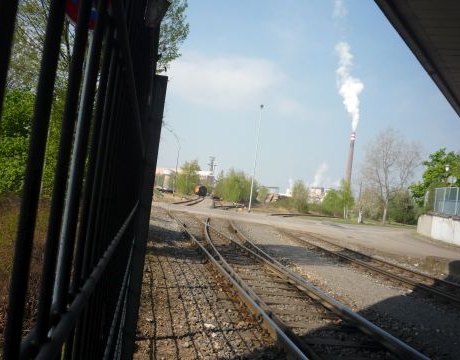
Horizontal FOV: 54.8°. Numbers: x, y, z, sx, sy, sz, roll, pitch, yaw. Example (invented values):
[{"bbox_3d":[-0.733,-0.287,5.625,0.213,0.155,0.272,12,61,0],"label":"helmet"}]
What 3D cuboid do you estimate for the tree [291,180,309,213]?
[{"bbox_3d":[11.521,2.759,72.000,2.900,5.300,2.900,6,-2,9],"label":"tree"}]

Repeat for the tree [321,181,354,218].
[{"bbox_3d":[17.362,3.120,71.000,5.000,5.900,4.600,6,-2,14],"label":"tree"}]

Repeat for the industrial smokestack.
[{"bbox_3d":[161.596,-12.847,600.000,9.000,106.000,9.000,6,-2,15],"label":"industrial smokestack"}]

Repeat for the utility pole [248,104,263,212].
[{"bbox_3d":[3.106,-2.449,53.000,0.400,12.600,0.400,6,-2,3],"label":"utility pole"}]

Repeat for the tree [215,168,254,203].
[{"bbox_3d":[0.943,1.467,93.000,8.000,7.400,7.000,7,-2,1],"label":"tree"}]

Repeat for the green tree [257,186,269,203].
[{"bbox_3d":[8.790,3.922,120.000,3.200,4.400,3.200,6,-2,4],"label":"green tree"}]

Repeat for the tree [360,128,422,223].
[{"bbox_3d":[24.598,-0.613,68.000,8.600,14.600,8.600,6,-2,20],"label":"tree"}]

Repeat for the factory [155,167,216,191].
[{"bbox_3d":[-25.152,0.270,240.000,34.000,13.000,24.000,7,-2,-6],"label":"factory"}]

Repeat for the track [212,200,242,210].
[{"bbox_3d":[-0.394,4.055,70.000,2.600,0.250,36.000,6,-2,5],"label":"track"}]

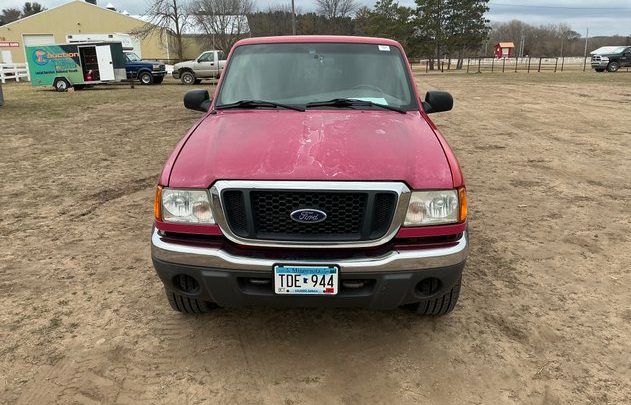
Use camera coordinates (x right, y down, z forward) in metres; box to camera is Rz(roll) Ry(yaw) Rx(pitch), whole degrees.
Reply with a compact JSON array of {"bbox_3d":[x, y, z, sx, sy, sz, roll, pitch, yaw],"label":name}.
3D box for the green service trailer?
[{"bbox_3d":[-11.250,-6.540,24.448,4.300,2.100,1.950,-7,17,-11],"label":"green service trailer"}]

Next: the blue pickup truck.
[{"bbox_3d":[-11.300,-7.582,28.311,5.450,1.830,2.000,2,16,6],"label":"blue pickup truck"}]

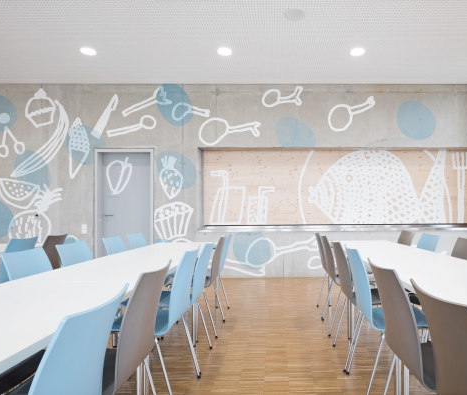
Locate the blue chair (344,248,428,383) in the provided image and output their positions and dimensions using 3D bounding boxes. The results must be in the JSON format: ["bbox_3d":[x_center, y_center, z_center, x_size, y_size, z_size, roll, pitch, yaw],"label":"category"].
[{"bbox_3d":[0.983,0.751,1.830,0.500,0.860,0.460,0,-1,3],"label":"blue chair"}]

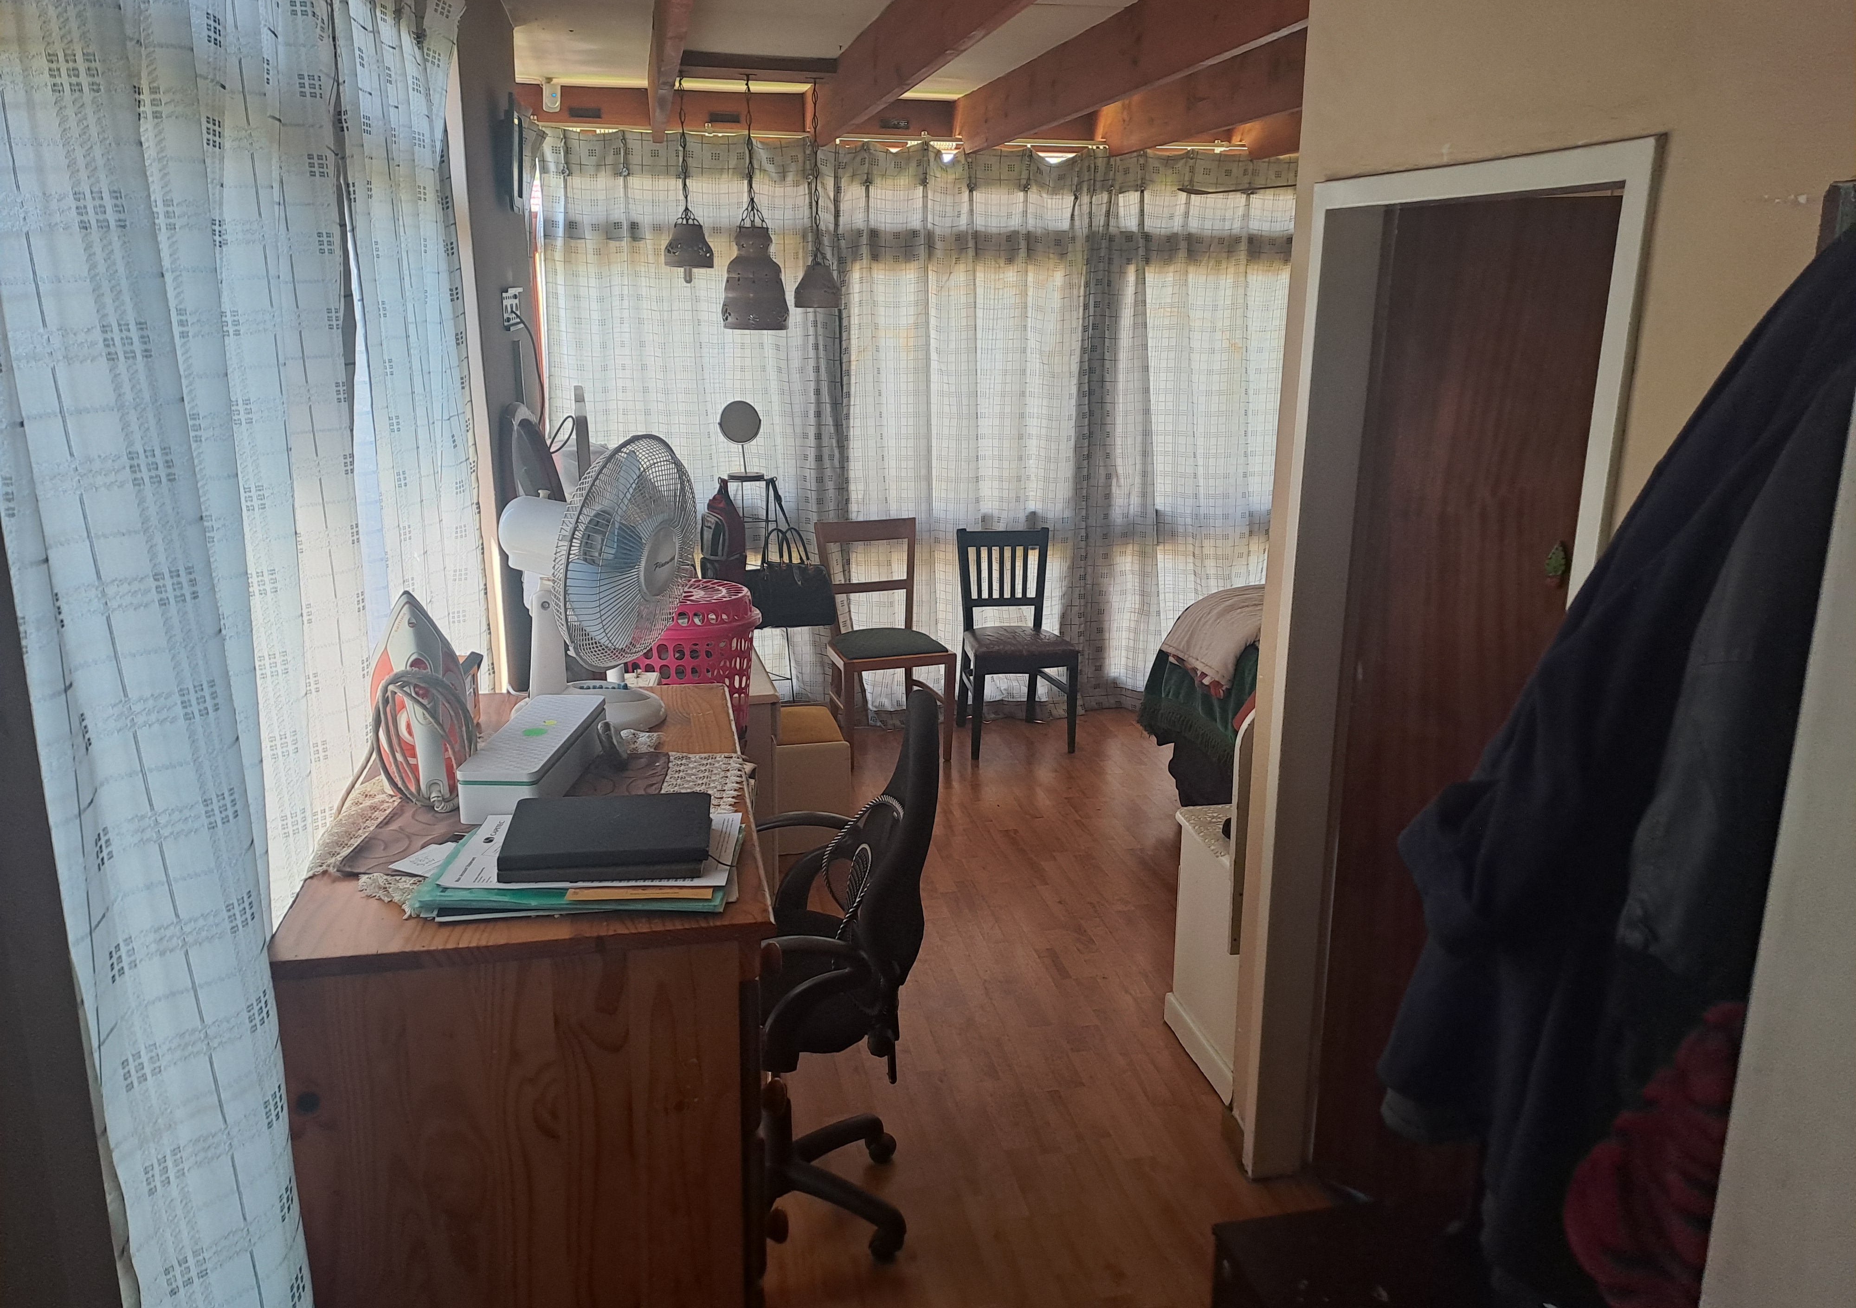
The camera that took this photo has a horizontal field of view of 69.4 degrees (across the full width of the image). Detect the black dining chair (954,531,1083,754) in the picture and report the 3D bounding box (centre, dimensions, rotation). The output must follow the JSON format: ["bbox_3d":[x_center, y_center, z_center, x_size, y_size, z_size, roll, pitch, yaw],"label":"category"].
[{"bbox_3d":[0.365,-0.062,5.897,0.460,0.905,0.570,-3,15,-14],"label":"black dining chair"}]

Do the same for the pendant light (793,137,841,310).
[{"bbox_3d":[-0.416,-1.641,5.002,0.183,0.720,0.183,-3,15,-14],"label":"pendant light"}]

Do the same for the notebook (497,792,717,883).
[{"bbox_3d":[-0.349,0.203,1.486,0.215,0.029,0.165,-1,14,-7],"label":"notebook"}]

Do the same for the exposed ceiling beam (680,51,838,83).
[{"bbox_3d":[-0.612,-2.111,4.826,0.530,0.050,0.210,-3,15,-14],"label":"exposed ceiling beam"}]

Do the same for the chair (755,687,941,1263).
[{"bbox_3d":[-0.286,0.621,2.712,0.620,1.130,0.620,-1,14,-6],"label":"chair"}]

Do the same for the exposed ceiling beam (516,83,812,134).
[{"bbox_3d":[-1.068,-2.219,5.454,1.140,0.165,0.065,-3,15,-14],"label":"exposed ceiling beam"}]

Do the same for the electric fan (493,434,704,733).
[{"bbox_3d":[-0.505,-0.115,1.990,0.300,0.425,0.352,5,15,16],"label":"electric fan"}]

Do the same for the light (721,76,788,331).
[{"bbox_3d":[-0.644,-1.650,4.942,0.245,0.910,0.245,-3,15,-14],"label":"light"}]

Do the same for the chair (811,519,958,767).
[{"bbox_3d":[-0.190,-0.061,5.740,0.490,0.965,0.570,-4,15,-19],"label":"chair"}]

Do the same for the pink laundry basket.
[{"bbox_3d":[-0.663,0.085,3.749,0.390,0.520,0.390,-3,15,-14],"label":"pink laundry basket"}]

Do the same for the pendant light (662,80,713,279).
[{"bbox_3d":[-0.871,-1.722,4.866,0.183,0.740,0.183,-3,15,-14],"label":"pendant light"}]

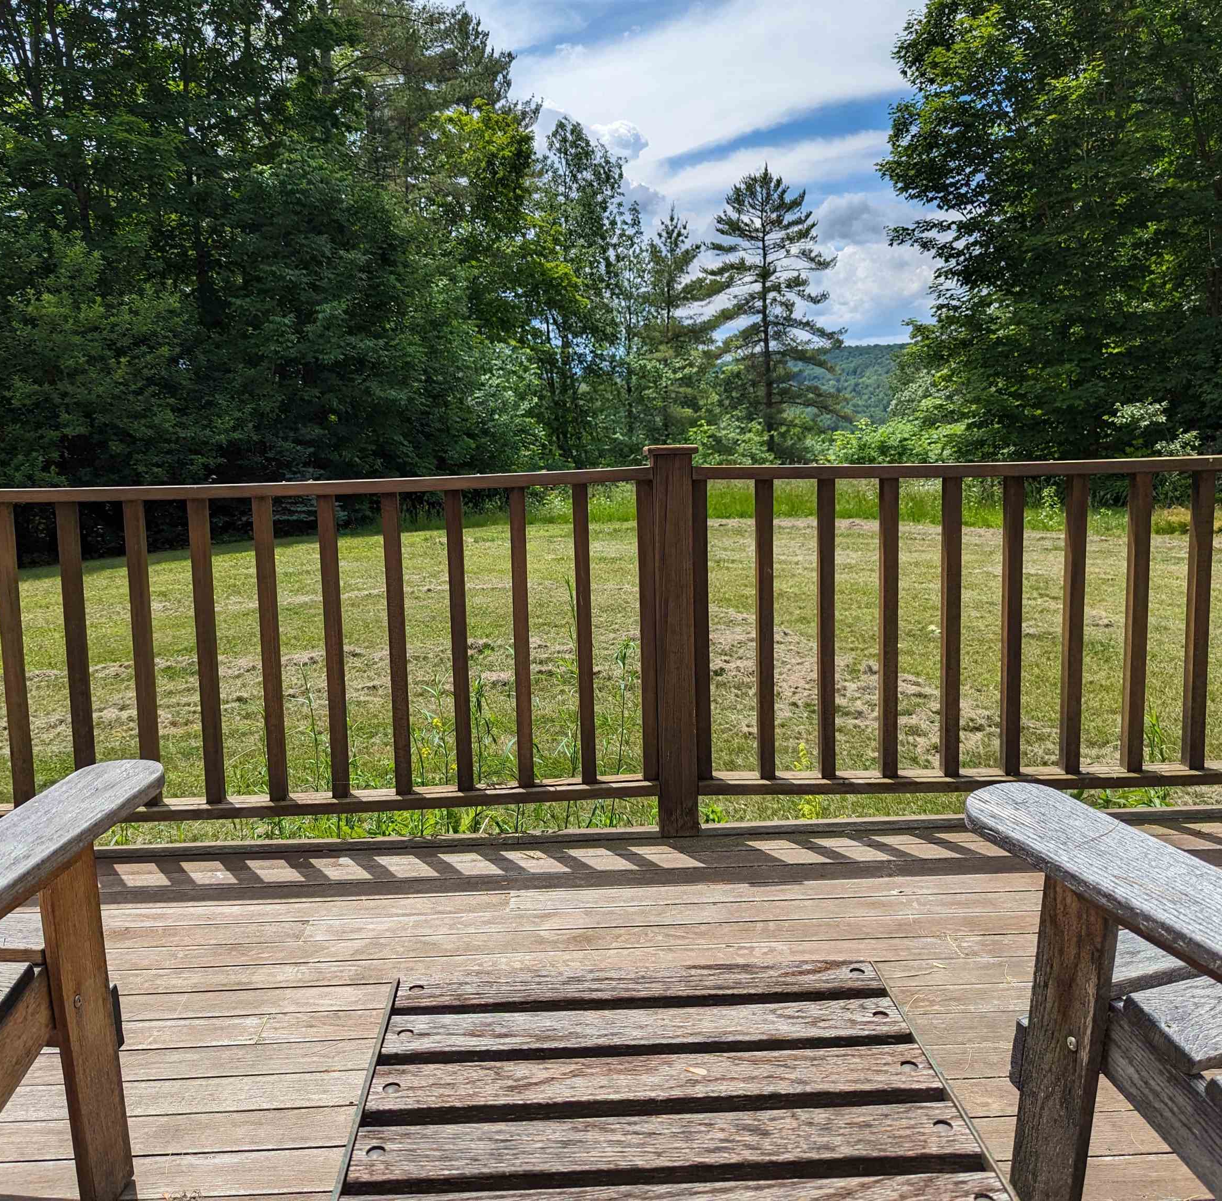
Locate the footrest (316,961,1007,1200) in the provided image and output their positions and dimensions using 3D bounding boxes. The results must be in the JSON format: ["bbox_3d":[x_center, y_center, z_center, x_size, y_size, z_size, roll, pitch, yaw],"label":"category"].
[{"bbox_3d":[0.043,0.606,0.931,0.491,0.388,0.491,-1,8,-2],"label":"footrest"}]

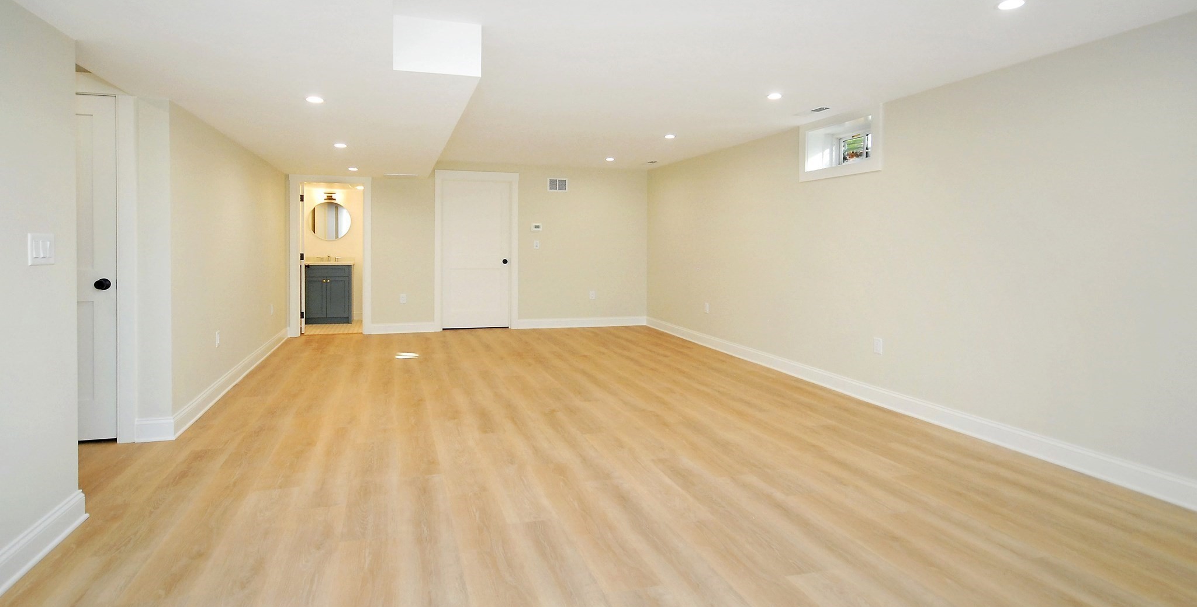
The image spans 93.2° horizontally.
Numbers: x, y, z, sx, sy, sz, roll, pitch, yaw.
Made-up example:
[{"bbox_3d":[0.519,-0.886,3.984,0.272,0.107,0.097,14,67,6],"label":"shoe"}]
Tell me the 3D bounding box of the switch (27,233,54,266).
[{"bbox_3d":[-2.235,-0.217,2.275,0.012,0.126,0.180,-2,5,-20],"label":"switch"}]

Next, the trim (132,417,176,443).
[{"bbox_3d":[-2.714,0.781,3.453,0.229,0.127,0.025,-1,5,-14],"label":"trim"}]

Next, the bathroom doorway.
[{"bbox_3d":[-3.464,-0.603,7.359,1.000,2.060,0.140,-1,5,-13],"label":"bathroom doorway"}]

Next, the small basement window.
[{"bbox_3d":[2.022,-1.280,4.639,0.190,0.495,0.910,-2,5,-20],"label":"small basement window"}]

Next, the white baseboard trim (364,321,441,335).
[{"bbox_3d":[-2.601,0.331,7.520,0.976,0.128,0.025,-1,5,-13],"label":"white baseboard trim"}]

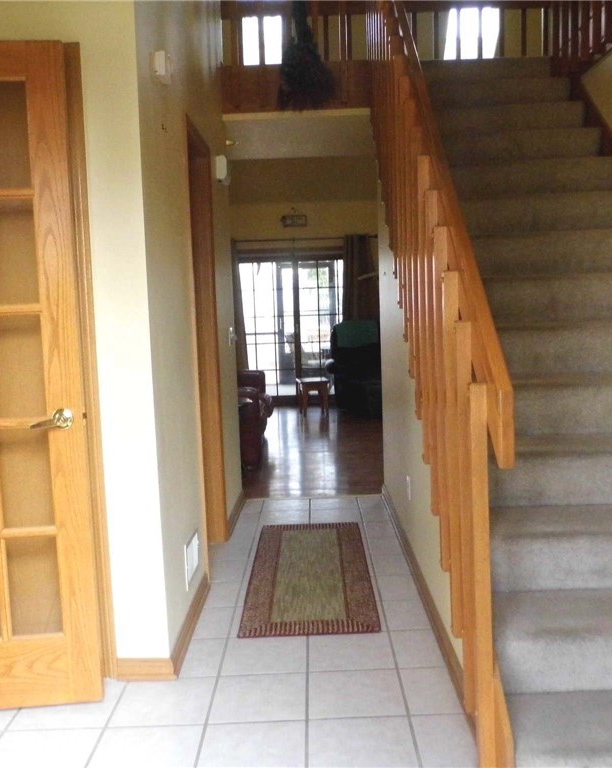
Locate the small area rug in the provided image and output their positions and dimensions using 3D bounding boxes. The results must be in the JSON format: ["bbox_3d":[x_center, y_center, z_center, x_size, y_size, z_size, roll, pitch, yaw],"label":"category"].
[{"bbox_3d":[0.020,0.877,3.535,0.544,0.010,1.467,-2,5,1],"label":"small area rug"}]

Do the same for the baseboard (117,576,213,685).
[{"bbox_3d":[-0.537,0.925,2.921,0.210,0.078,0.860,-2,5,1],"label":"baseboard"}]

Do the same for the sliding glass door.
[{"bbox_3d":[-0.188,-0.755,10.076,1.700,2.030,0.100,-2,5,1],"label":"sliding glass door"}]

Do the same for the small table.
[{"bbox_3d":[0.089,0.164,8.856,0.340,0.410,0.420,-3,6,-9],"label":"small table"}]

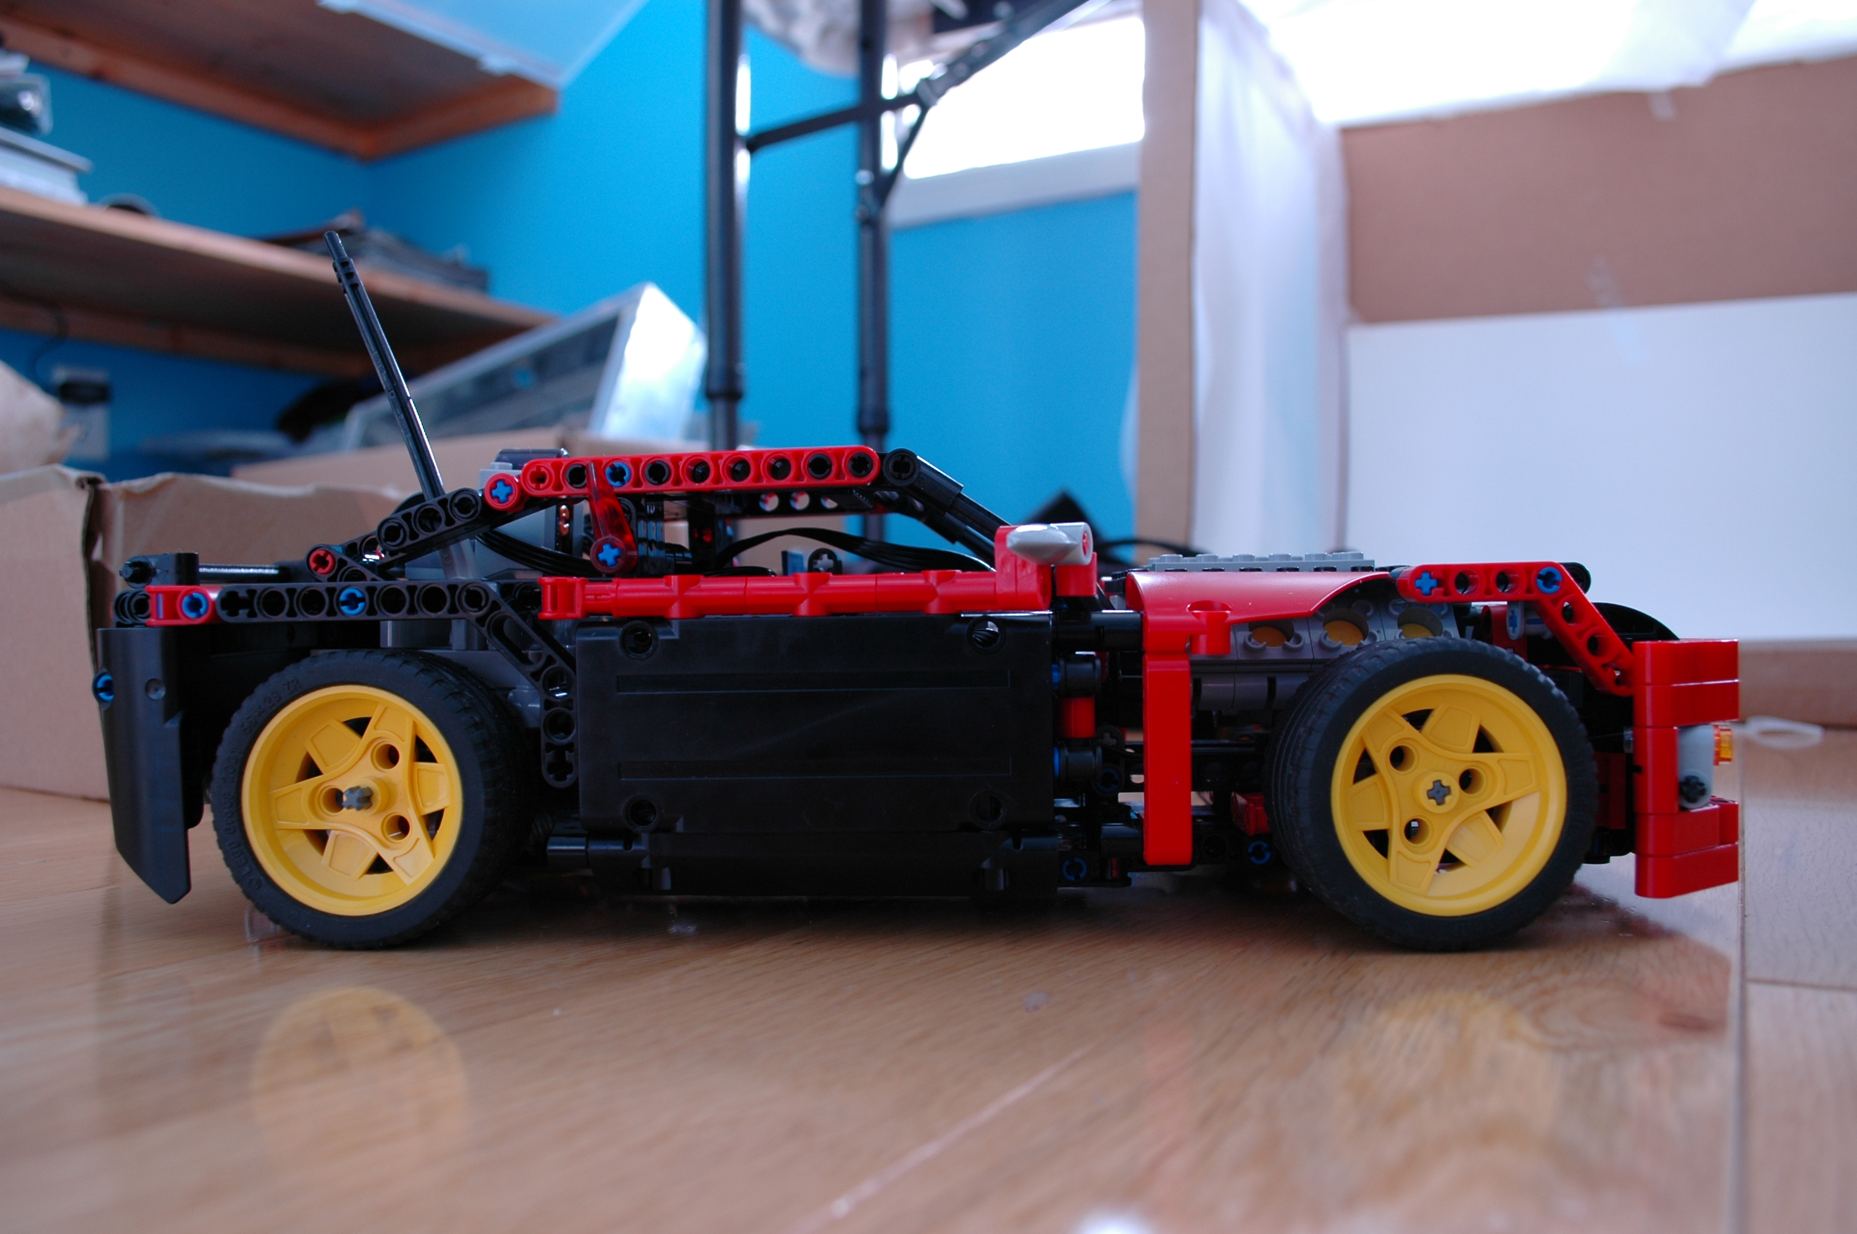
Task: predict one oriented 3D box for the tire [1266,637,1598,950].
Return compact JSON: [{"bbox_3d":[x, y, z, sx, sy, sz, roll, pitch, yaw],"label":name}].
[{"bbox_3d":[0.092,0.032,0.261,0.056,0.056,0.028,-1,1,-2],"label":"tire"}]

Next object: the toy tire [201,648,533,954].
[{"bbox_3d":[-0.107,0.035,0.273,0.056,0.056,0.028,-1,1,4],"label":"toy tire"}]

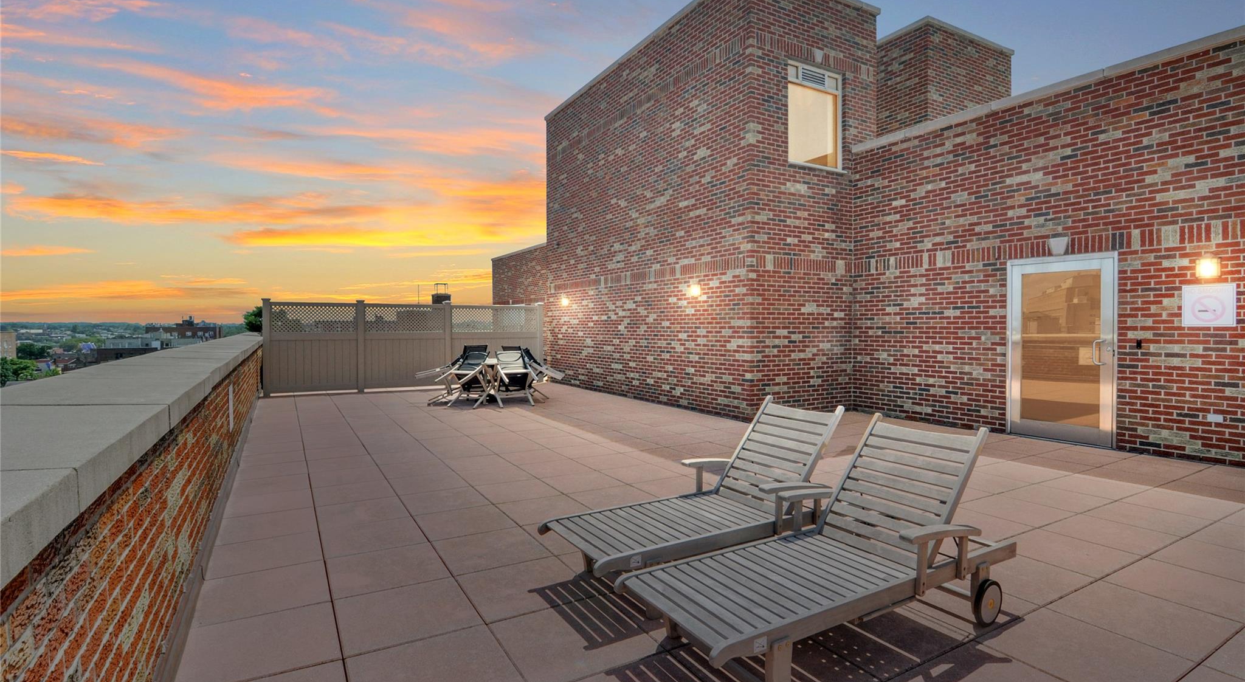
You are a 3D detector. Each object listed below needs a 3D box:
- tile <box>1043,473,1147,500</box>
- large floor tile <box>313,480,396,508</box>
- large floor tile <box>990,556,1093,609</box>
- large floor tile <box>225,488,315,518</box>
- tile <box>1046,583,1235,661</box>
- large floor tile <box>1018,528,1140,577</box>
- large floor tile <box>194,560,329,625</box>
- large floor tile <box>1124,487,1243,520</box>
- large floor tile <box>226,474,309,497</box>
[{"bbox_3d":[4.147,1.308,4.871,0.607,0.040,0.580,-1,2,-31],"label":"tile"},{"bbox_3d":[-2.312,1.325,4.763,0.603,0.040,0.592,-1,2,-29],"label":"large floor tile"},{"bbox_3d":[2.270,1.365,3.211,0.608,0.040,0.583,-1,2,-30],"label":"large floor tile"},{"bbox_3d":[-2.858,1.334,4.495,0.601,0.040,0.591,-1,2,-29],"label":"large floor tile"},{"bbox_3d":[2.583,1.386,2.749,0.612,0.040,0.590,-1,2,-30],"label":"tile"},{"bbox_3d":[2.817,1.354,3.506,0.608,0.040,0.581,-1,2,-31],"label":"large floor tile"},{"bbox_3d":[-1.930,1.378,3.011,0.612,0.040,0.590,-1,2,-30],"label":"large floor tile"},{"bbox_3d":[4.480,1.334,4.428,0.612,0.040,0.590,-1,2,-30],"label":"large floor tile"},{"bbox_3d":[-3.147,1.318,4.961,0.612,0.040,0.590,-1,2,-30],"label":"large floor tile"}]

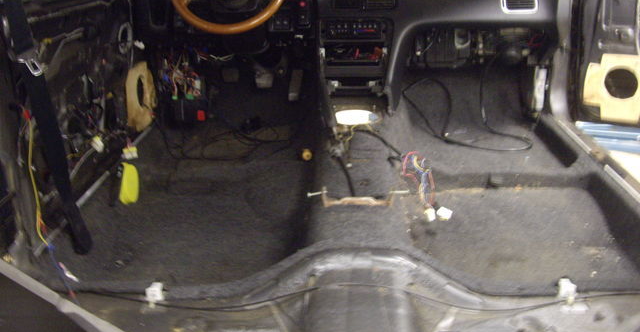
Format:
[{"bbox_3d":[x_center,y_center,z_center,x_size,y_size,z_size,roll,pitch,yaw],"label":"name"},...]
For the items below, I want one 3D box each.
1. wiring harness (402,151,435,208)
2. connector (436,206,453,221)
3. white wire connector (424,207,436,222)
[{"bbox_3d":[0.269,0.037,1.920,0.085,0.140,0.100,0,18,1],"label":"wiring harness"},{"bbox_3d":[0.331,0.126,1.870,0.038,0.026,0.034,0,18,1],"label":"connector"},{"bbox_3d":[0.294,0.129,1.870,0.030,0.027,0.040,0,18,1],"label":"white wire connector"}]

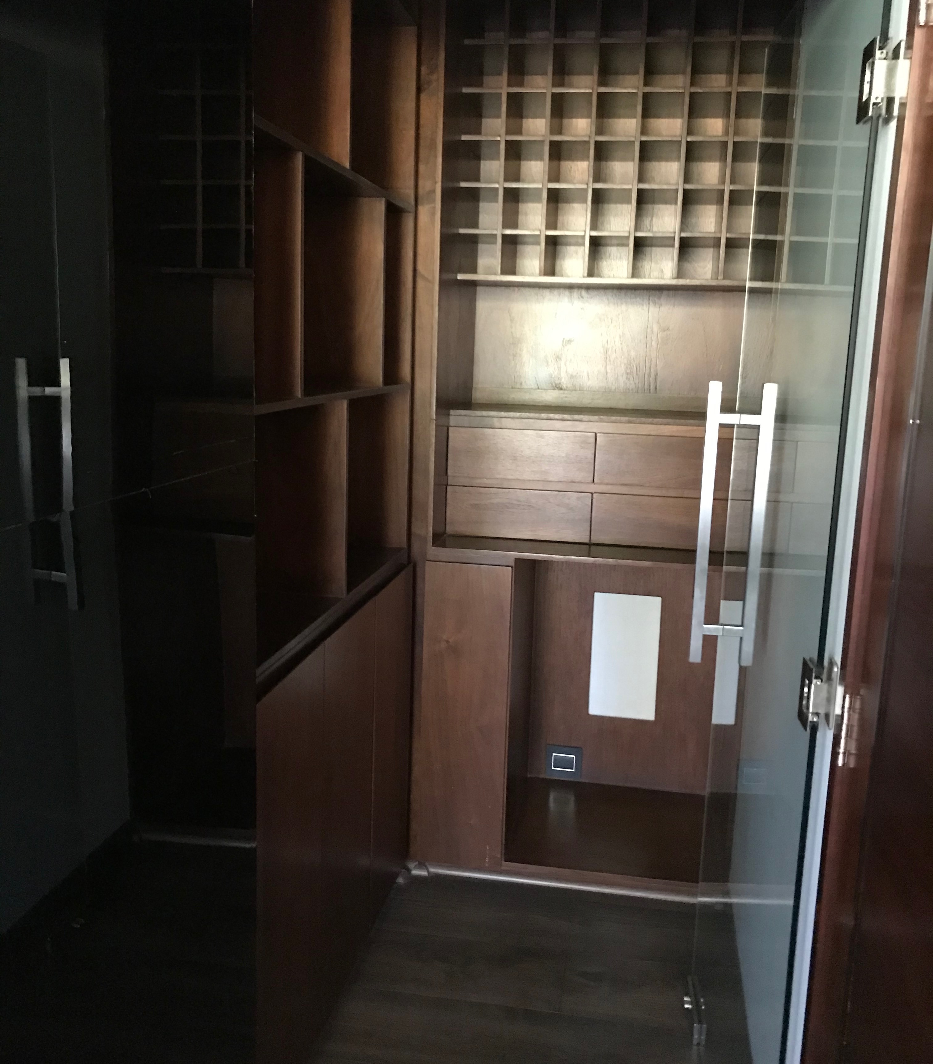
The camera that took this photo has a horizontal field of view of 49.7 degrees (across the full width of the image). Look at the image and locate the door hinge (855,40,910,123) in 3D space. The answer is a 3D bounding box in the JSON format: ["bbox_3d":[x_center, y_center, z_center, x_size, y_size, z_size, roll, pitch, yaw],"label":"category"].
[{"bbox_3d":[0.519,-0.564,1.255,0.050,0.090,0.058,3,11,5],"label":"door hinge"}]

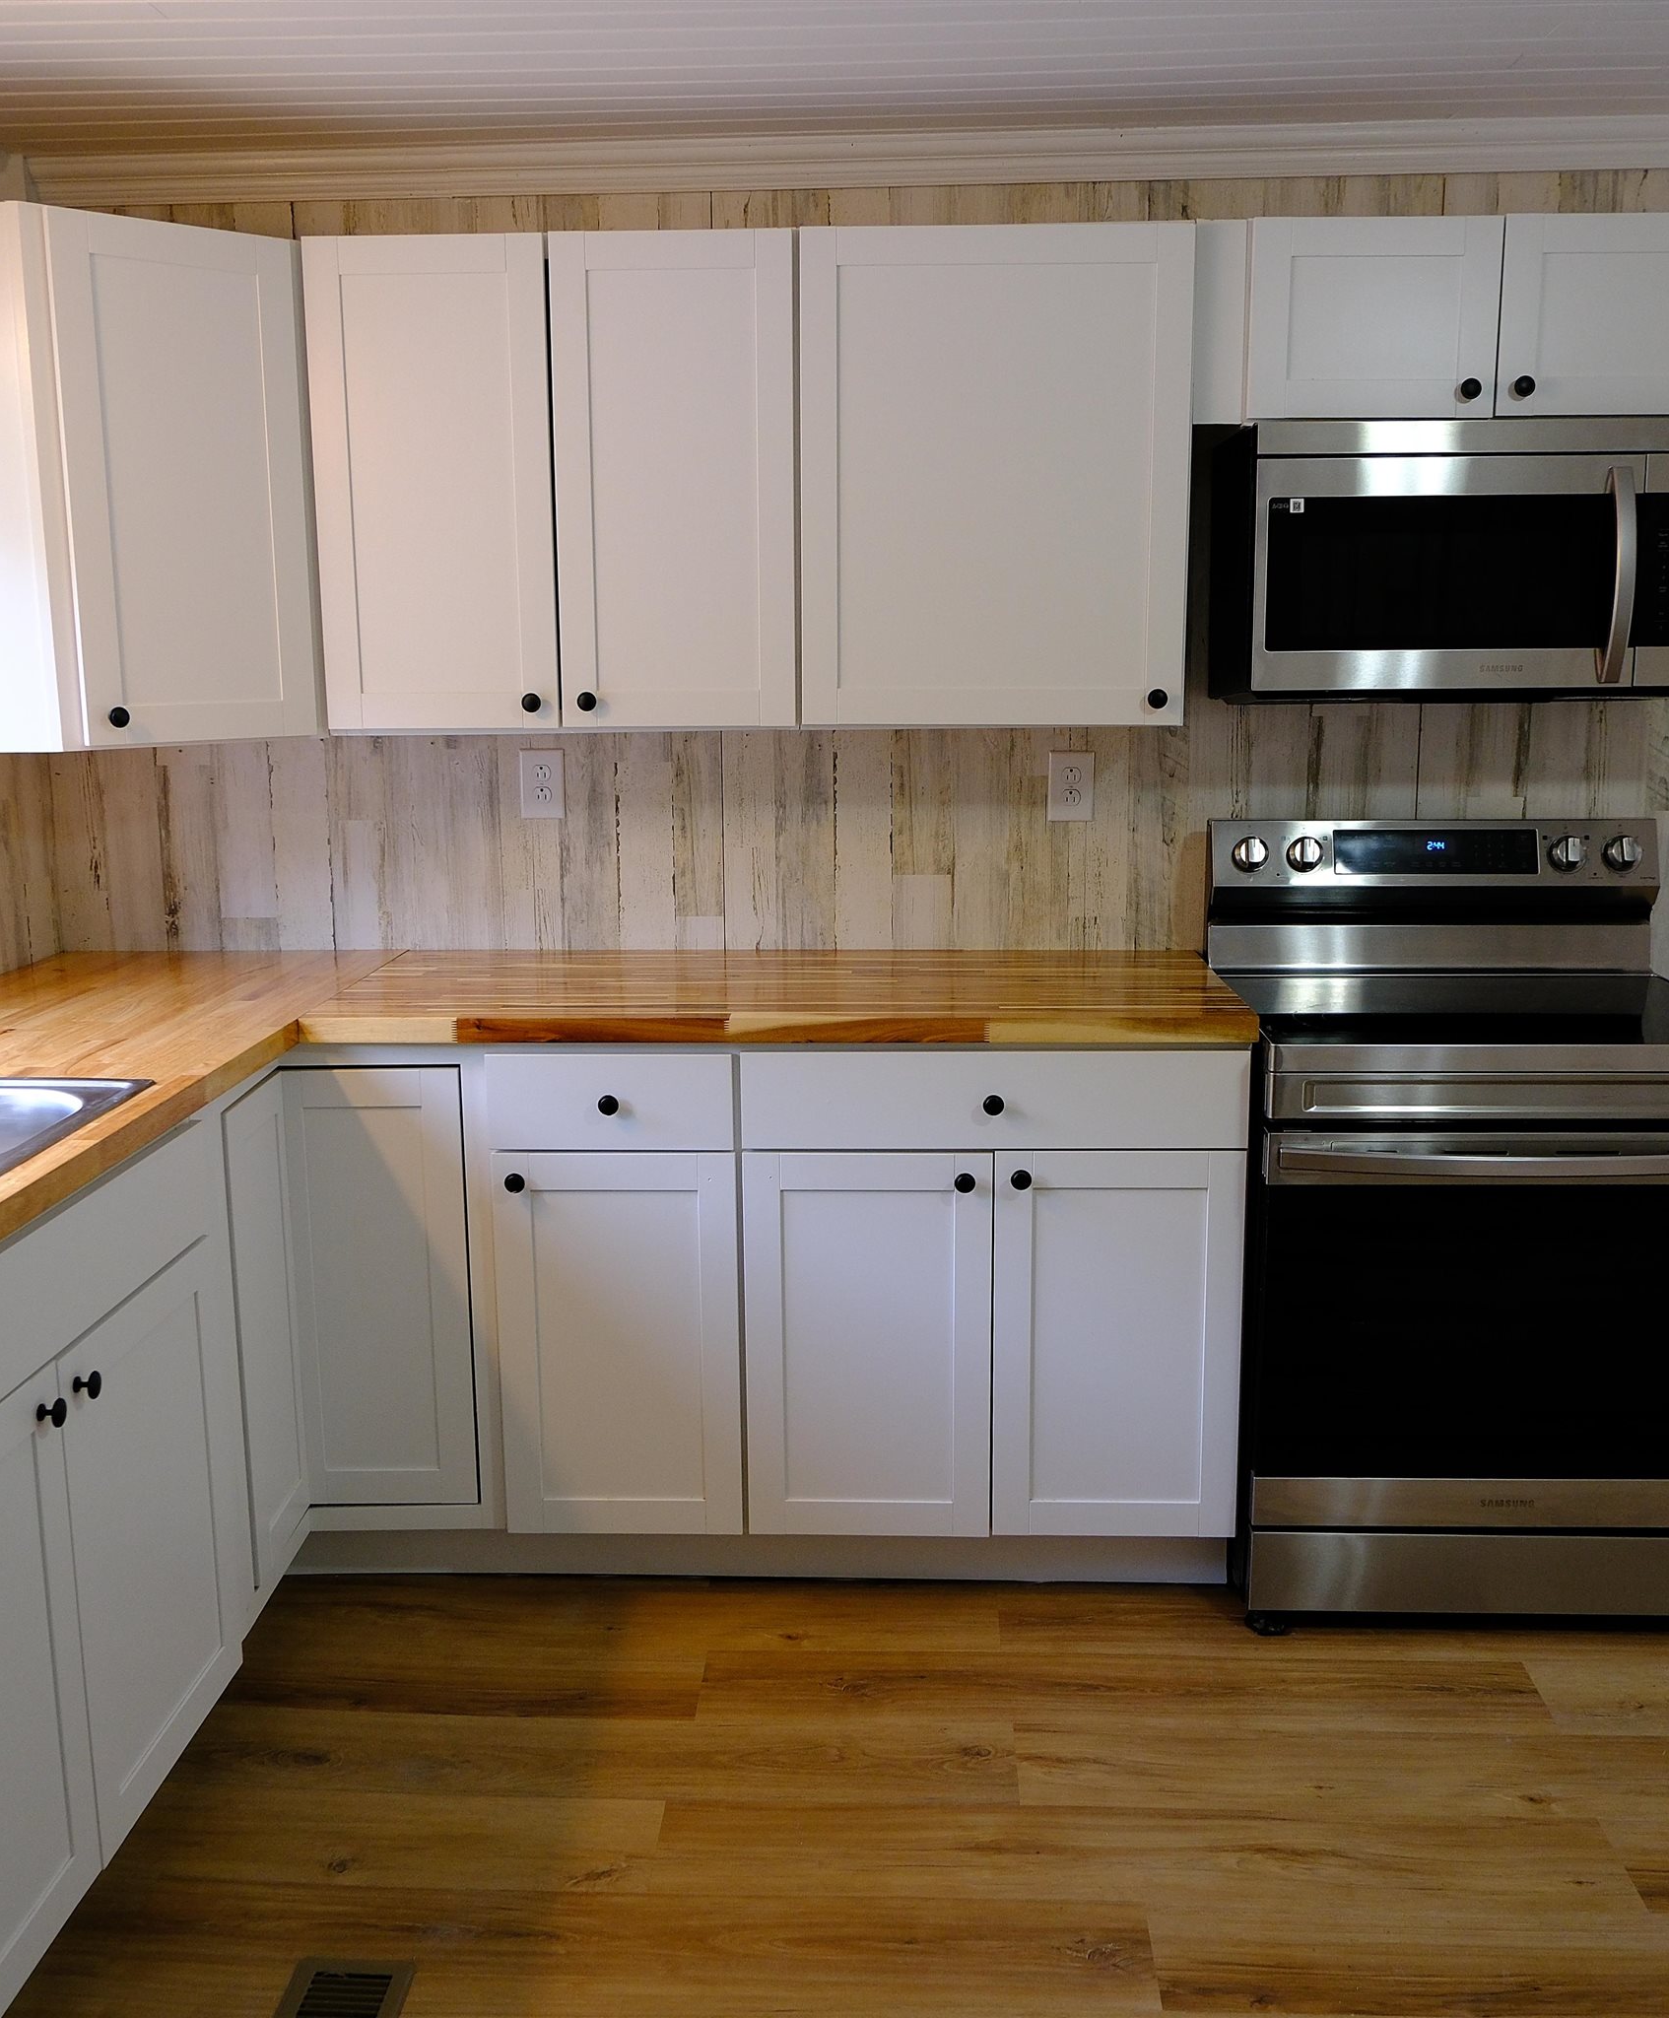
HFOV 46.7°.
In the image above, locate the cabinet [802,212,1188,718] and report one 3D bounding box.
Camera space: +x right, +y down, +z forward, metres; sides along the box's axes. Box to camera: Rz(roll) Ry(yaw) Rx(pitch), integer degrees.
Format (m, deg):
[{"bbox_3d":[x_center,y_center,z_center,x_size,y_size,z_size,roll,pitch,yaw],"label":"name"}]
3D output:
[{"bbox_3d":[0.255,-0.848,3.173,0.608,0.762,0.325,0,11,2],"label":"cabinet"}]

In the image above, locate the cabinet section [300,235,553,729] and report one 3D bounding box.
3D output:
[{"bbox_3d":[-0.623,-0.848,3.204,0.384,0.762,0.325,0,10,2],"label":"cabinet section"}]

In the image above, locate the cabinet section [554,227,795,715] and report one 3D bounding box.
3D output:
[{"bbox_3d":[-0.241,-0.848,3.189,0.381,0.762,0.325,0,10,2],"label":"cabinet section"}]

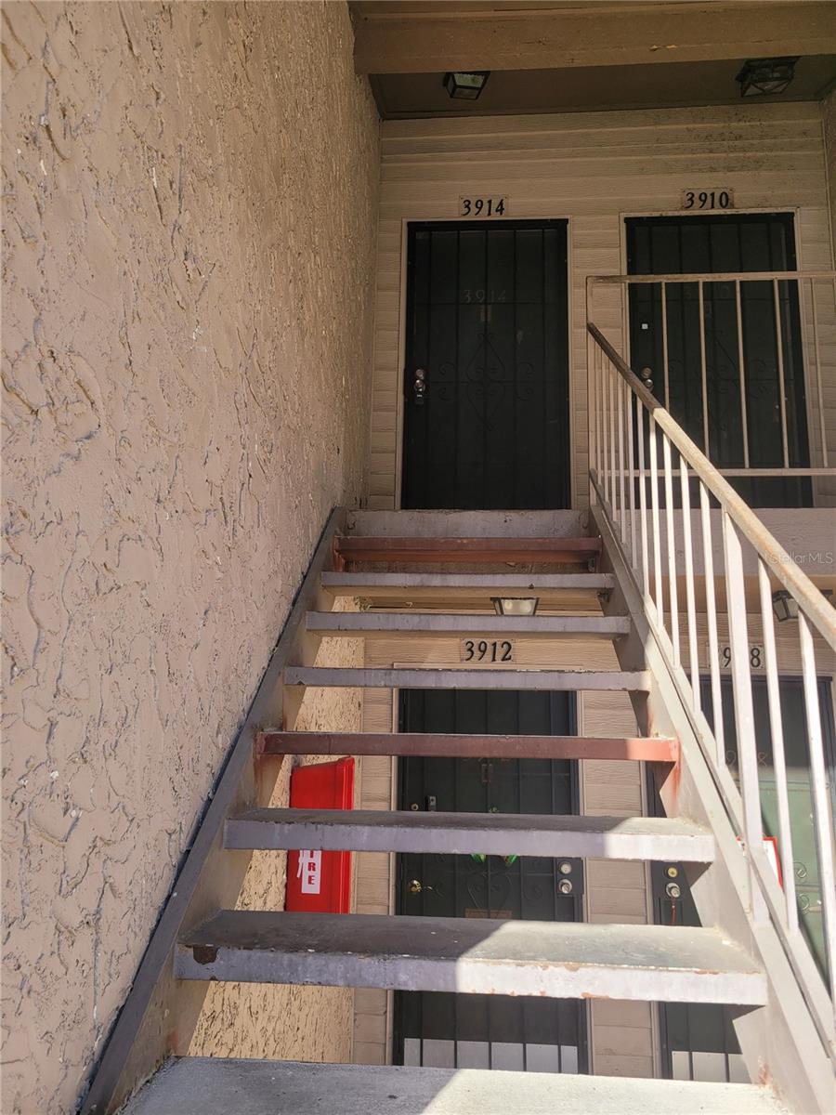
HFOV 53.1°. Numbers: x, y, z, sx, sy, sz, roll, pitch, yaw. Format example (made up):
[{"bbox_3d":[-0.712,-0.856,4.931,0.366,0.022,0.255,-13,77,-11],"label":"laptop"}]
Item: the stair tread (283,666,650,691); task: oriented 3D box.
[{"bbox_3d":[0.141,0.355,2.441,1.001,0.051,0.274,0,-10,4],"label":"stair tread"}]

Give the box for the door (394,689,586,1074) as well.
[{"bbox_3d":[0.364,1.606,4.322,0.952,2.017,0.060,0,-10,4],"label":"door"}]

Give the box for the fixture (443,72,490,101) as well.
[{"bbox_3d":[0.265,-2.583,4.535,0.220,0.125,0.220,-1,7,-8],"label":"fixture"}]

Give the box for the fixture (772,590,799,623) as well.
[{"bbox_3d":[1.745,0.223,3.806,0.220,0.120,0.220,-2,-11,14],"label":"fixture"}]

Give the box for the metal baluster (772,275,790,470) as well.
[{"bbox_3d":[1.527,-0.779,3.514,0.019,0.826,0.019,0,-11,3],"label":"metal baluster"}]

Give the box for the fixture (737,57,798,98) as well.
[{"bbox_3d":[1.871,-2.584,4.495,0.260,0.130,0.260,1,7,7],"label":"fixture"}]

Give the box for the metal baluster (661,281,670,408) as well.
[{"bbox_3d":[1.055,-0.776,3.550,0.016,0.838,0.016,0,-10,4],"label":"metal baluster"}]

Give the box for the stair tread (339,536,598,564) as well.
[{"bbox_3d":[0.195,-0.024,3.326,1.001,0.051,0.274,0,-10,4],"label":"stair tread"}]

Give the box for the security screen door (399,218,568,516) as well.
[{"bbox_3d":[0.393,-0.988,4.784,0.945,2.030,0.055,0,-11,3],"label":"security screen door"}]

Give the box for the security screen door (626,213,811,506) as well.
[{"bbox_3d":[1.680,-0.992,4.695,0.958,2.017,0.060,0,-10,4],"label":"security screen door"}]

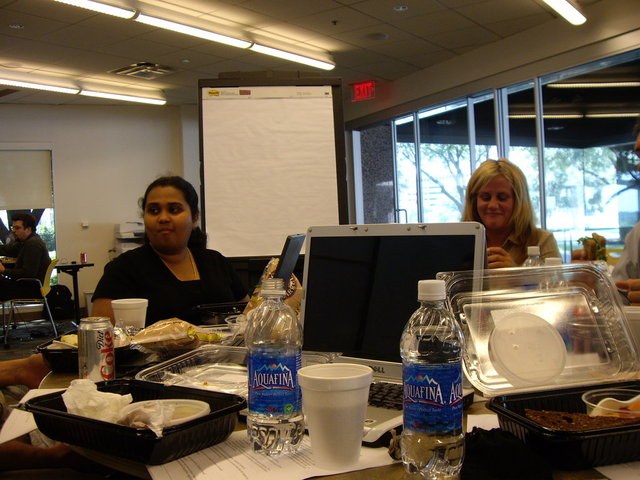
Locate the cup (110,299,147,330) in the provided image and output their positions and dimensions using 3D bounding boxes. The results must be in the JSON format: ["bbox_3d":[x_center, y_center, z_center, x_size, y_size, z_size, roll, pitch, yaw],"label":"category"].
[{"bbox_3d":[-0.476,0.208,1.768,0.089,0.109,0.089,-2,1,0],"label":"cup"}]

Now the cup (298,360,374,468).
[{"bbox_3d":[0.019,0.209,0.828,0.089,0.109,0.089,-2,1,0],"label":"cup"}]

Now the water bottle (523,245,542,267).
[{"bbox_3d":[0.579,0.123,1.892,0.069,0.209,0.069,-2,1,0],"label":"water bottle"}]

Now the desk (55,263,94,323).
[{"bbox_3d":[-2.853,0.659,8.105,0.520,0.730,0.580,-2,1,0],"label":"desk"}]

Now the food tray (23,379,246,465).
[{"bbox_3d":[-0.256,0.243,0.964,0.262,0.048,0.174,-1,1,34],"label":"food tray"}]

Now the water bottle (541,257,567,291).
[{"bbox_3d":[0.453,0.141,1.352,0.069,0.209,0.069,-2,1,0],"label":"water bottle"}]

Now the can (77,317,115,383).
[{"bbox_3d":[-0.412,0.205,1.301,0.066,0.122,0.066,-2,1,0],"label":"can"}]

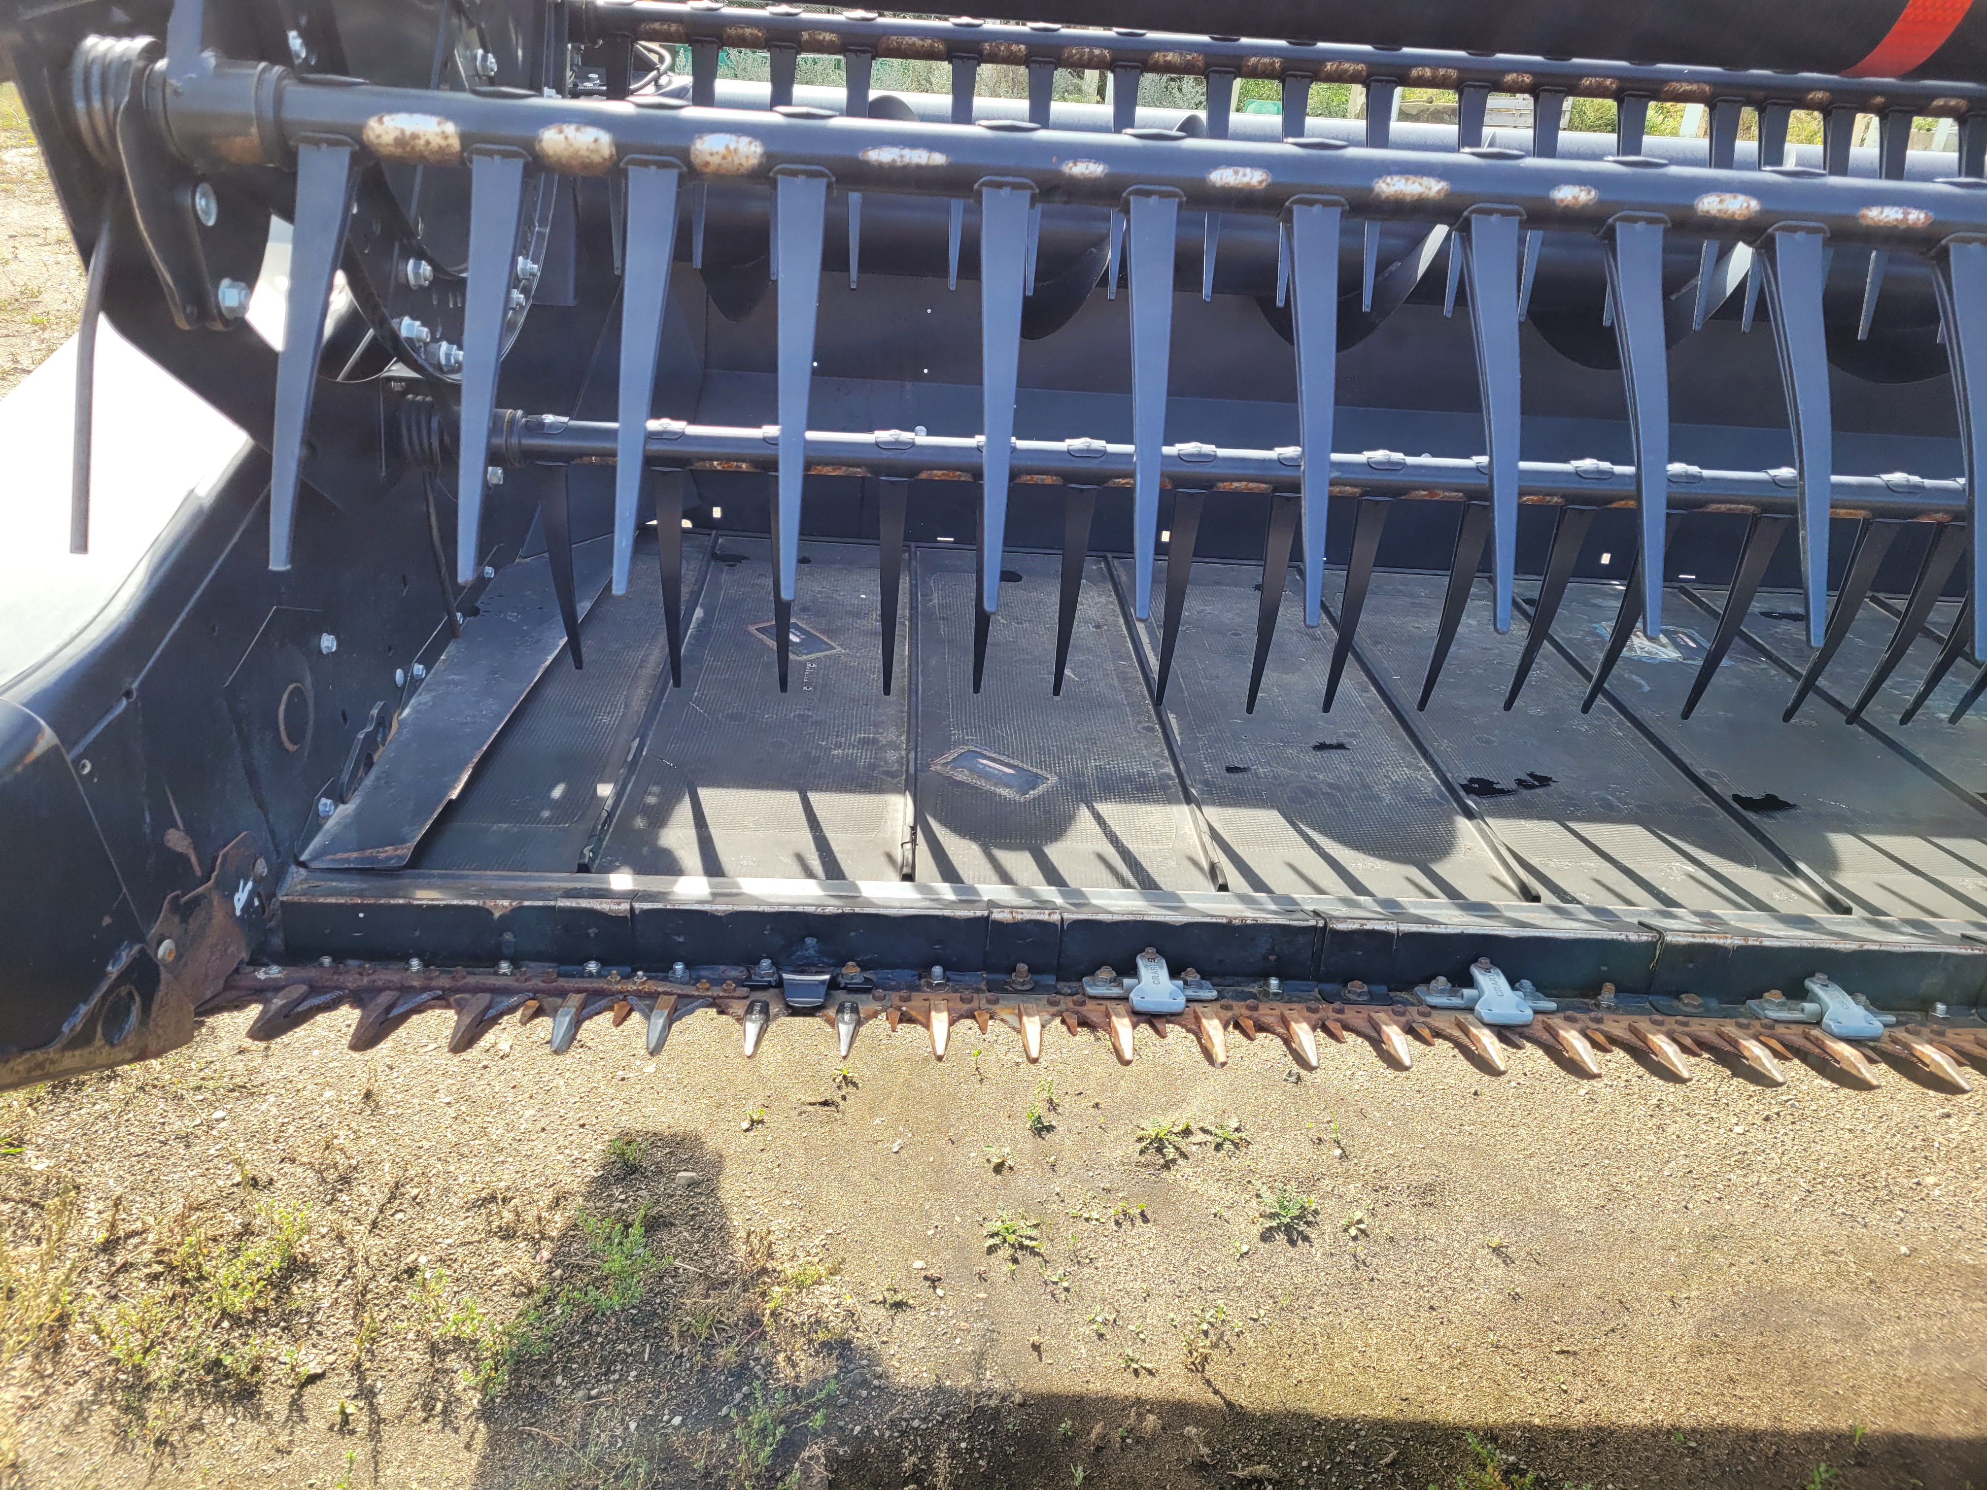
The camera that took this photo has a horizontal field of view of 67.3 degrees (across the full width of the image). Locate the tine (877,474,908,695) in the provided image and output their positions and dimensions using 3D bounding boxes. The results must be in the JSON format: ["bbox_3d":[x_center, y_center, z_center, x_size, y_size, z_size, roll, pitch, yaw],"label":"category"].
[{"bbox_3d":[-0.108,-0.164,1.569,0.031,0.271,0.030,2,37,-3],"label":"tine"}]

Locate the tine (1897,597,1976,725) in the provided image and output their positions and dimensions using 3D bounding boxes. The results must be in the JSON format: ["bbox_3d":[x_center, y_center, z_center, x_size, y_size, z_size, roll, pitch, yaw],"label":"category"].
[{"bbox_3d":[1.029,-0.125,1.601,0.031,0.252,0.030,2,38,-3],"label":"tine"}]

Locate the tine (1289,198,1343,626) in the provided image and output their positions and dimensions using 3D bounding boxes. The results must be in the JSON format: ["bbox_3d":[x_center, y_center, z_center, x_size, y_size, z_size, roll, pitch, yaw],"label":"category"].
[{"bbox_3d":[0.193,-0.199,0.901,0.031,0.267,0.030,3,-8,-3],"label":"tine"}]

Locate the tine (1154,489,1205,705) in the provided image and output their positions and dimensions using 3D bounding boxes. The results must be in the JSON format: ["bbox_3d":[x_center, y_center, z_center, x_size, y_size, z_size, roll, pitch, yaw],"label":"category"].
[{"bbox_3d":[0.192,-0.153,1.585,0.031,0.272,0.030,2,37,-3],"label":"tine"}]

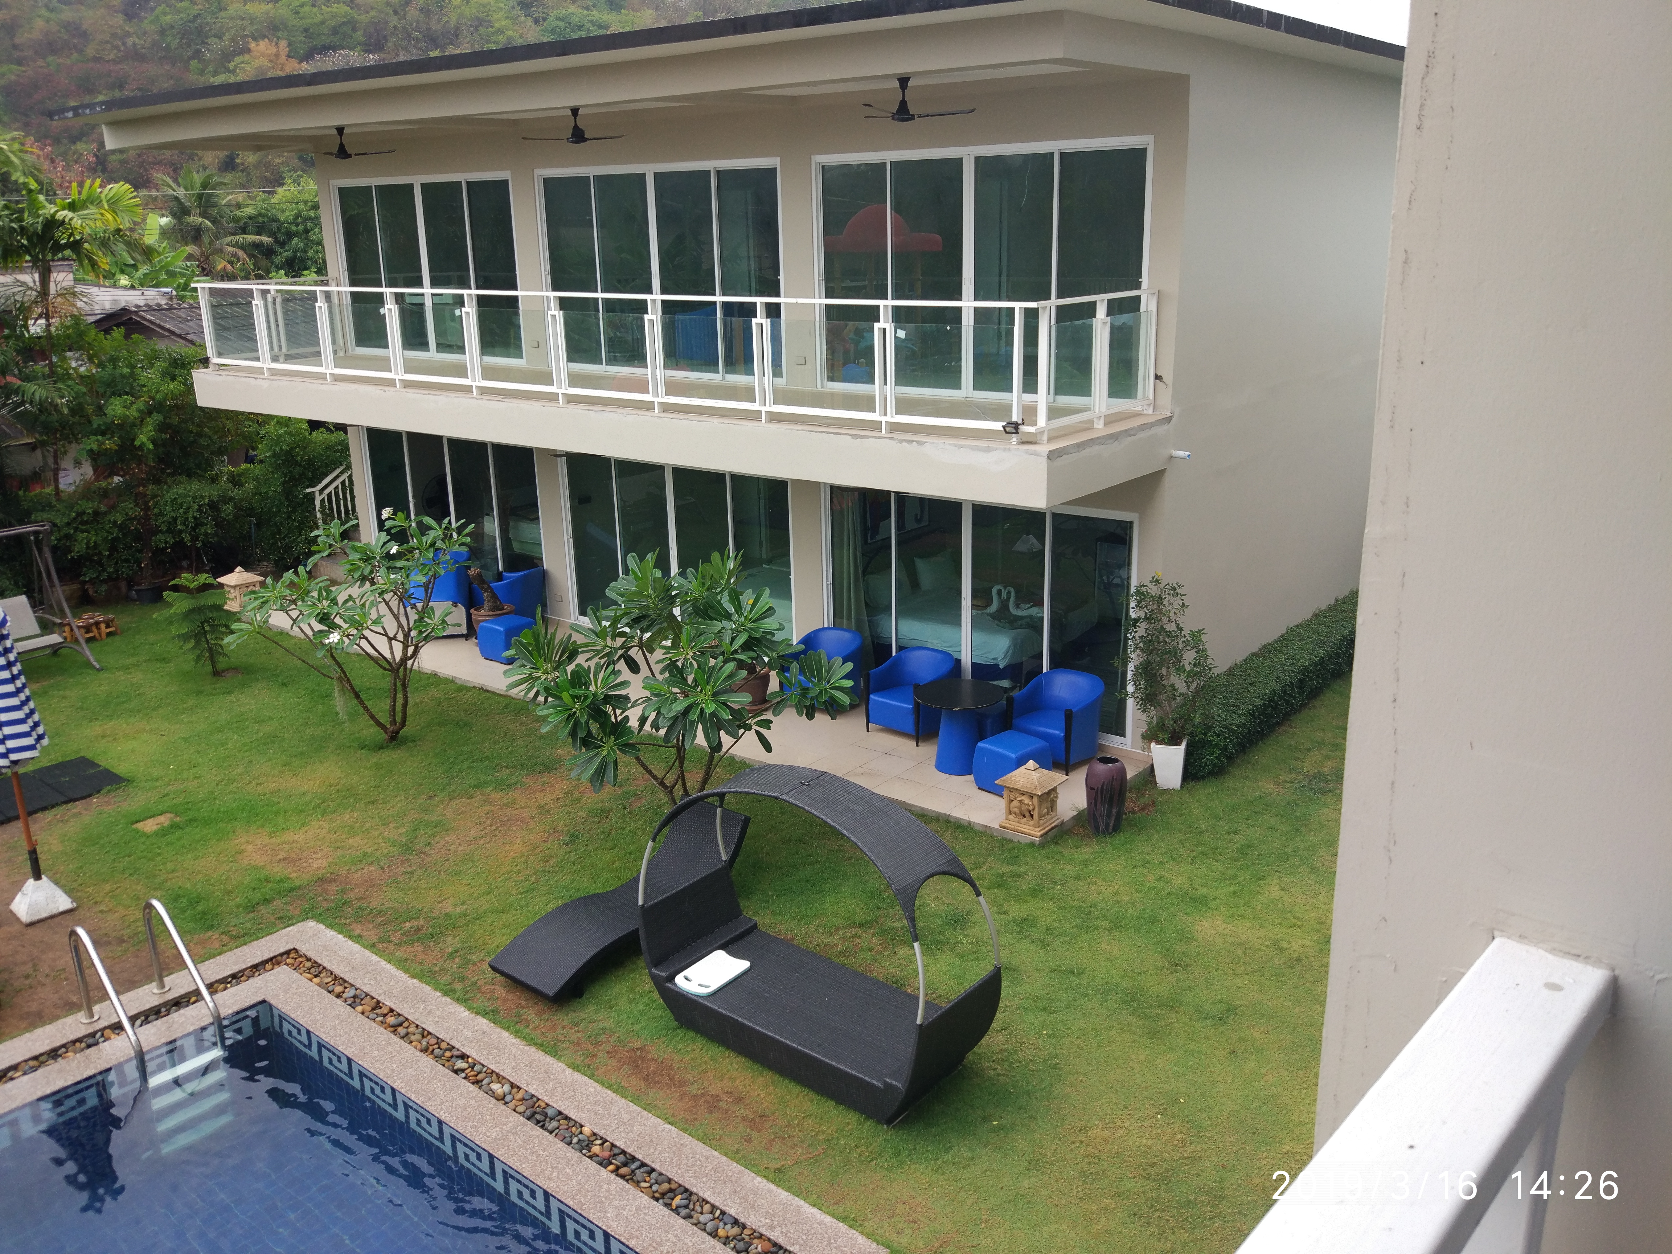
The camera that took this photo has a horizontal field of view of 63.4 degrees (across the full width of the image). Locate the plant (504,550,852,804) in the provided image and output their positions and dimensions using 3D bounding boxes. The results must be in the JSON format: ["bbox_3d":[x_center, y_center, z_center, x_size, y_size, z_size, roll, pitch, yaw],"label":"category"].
[{"bbox_3d":[-1.286,0.490,11.304,2.850,2.280,2.400,-3,17,-7],"label":"plant"}]

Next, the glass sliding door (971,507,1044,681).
[{"bbox_3d":[1.638,-0.130,13.038,0.892,2.125,0.064,11,19,35],"label":"glass sliding door"}]

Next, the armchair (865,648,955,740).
[{"bbox_3d":[0.776,0.646,13.095,0.720,0.760,0.670,15,23,42],"label":"armchair"}]

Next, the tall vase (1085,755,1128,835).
[{"bbox_3d":[2.213,1.377,11.031,0.345,0.623,0.345,-1,16,0],"label":"tall vase"}]

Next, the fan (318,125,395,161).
[{"bbox_3d":[-5.662,-5.535,15.500,1.150,0.360,1.120,11,20,35],"label":"fan"}]

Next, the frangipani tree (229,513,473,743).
[{"bbox_3d":[-4.618,0.060,12.983,2.150,2.260,1.950,-7,17,-18],"label":"frangipani tree"}]

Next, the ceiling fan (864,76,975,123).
[{"bbox_3d":[0.554,-4.296,11.027,1.150,0.339,1.120,11,20,35],"label":"ceiling fan"}]

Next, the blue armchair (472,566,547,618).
[{"bbox_3d":[-3.980,-0.358,16.750,0.680,0.760,0.720,4,18,18],"label":"blue armchair"}]

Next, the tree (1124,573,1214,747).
[{"bbox_3d":[2.950,0.314,11.740,0.700,1.530,0.680,11,21,36],"label":"tree"}]

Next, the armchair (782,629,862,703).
[{"bbox_3d":[-0.157,0.458,13.834,0.670,0.750,0.650,8,19,29],"label":"armchair"}]

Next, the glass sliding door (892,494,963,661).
[{"bbox_3d":[0.908,-0.273,13.564,0.883,2.125,0.064,11,19,35],"label":"glass sliding door"}]

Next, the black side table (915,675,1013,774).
[{"bbox_3d":[1.113,0.935,12.210,0.810,0.705,0.810,-1,17,0],"label":"black side table"}]

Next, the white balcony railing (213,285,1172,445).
[{"bbox_3d":[-2.551,-3.005,14.025,11.700,1.040,1.940,11,21,36],"label":"white balcony railing"}]

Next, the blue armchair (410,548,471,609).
[{"bbox_3d":[-5.089,-0.512,17.445,0.644,0.800,0.644,11,19,35],"label":"blue armchair"}]

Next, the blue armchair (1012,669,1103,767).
[{"bbox_3d":[2.031,0.841,12.360,0.720,0.760,0.670,13,22,39],"label":"blue armchair"}]

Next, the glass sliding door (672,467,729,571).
[{"bbox_3d":[-1.469,-0.772,15.209,0.880,2.150,0.060,11,21,36],"label":"glass sliding door"}]

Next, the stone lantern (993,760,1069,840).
[{"bbox_3d":[1.602,1.350,11.054,0.425,0.558,0.425,11,20,35],"label":"stone lantern"}]

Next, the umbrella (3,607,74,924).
[{"bbox_3d":[-5.916,0.826,9.723,0.515,2.622,0.515,11,19,35],"label":"umbrella"}]

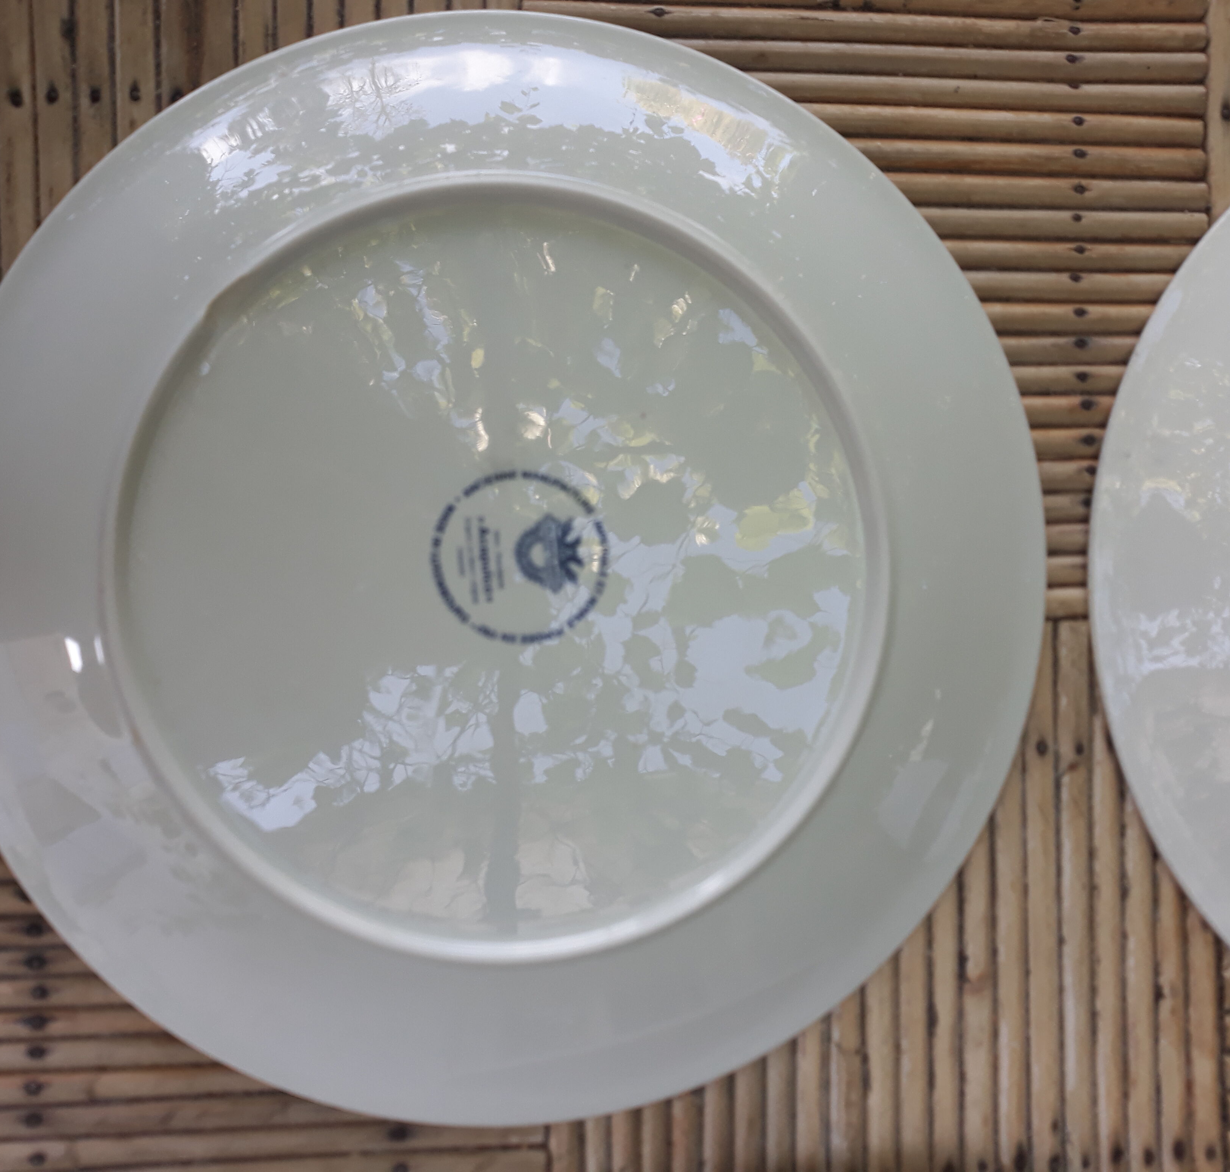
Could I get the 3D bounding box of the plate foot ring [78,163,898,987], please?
[{"bbox_3d":[-0.023,-0.004,0.267,0.174,0.007,0.174,0,90,-5],"label":"plate foot ring"}]

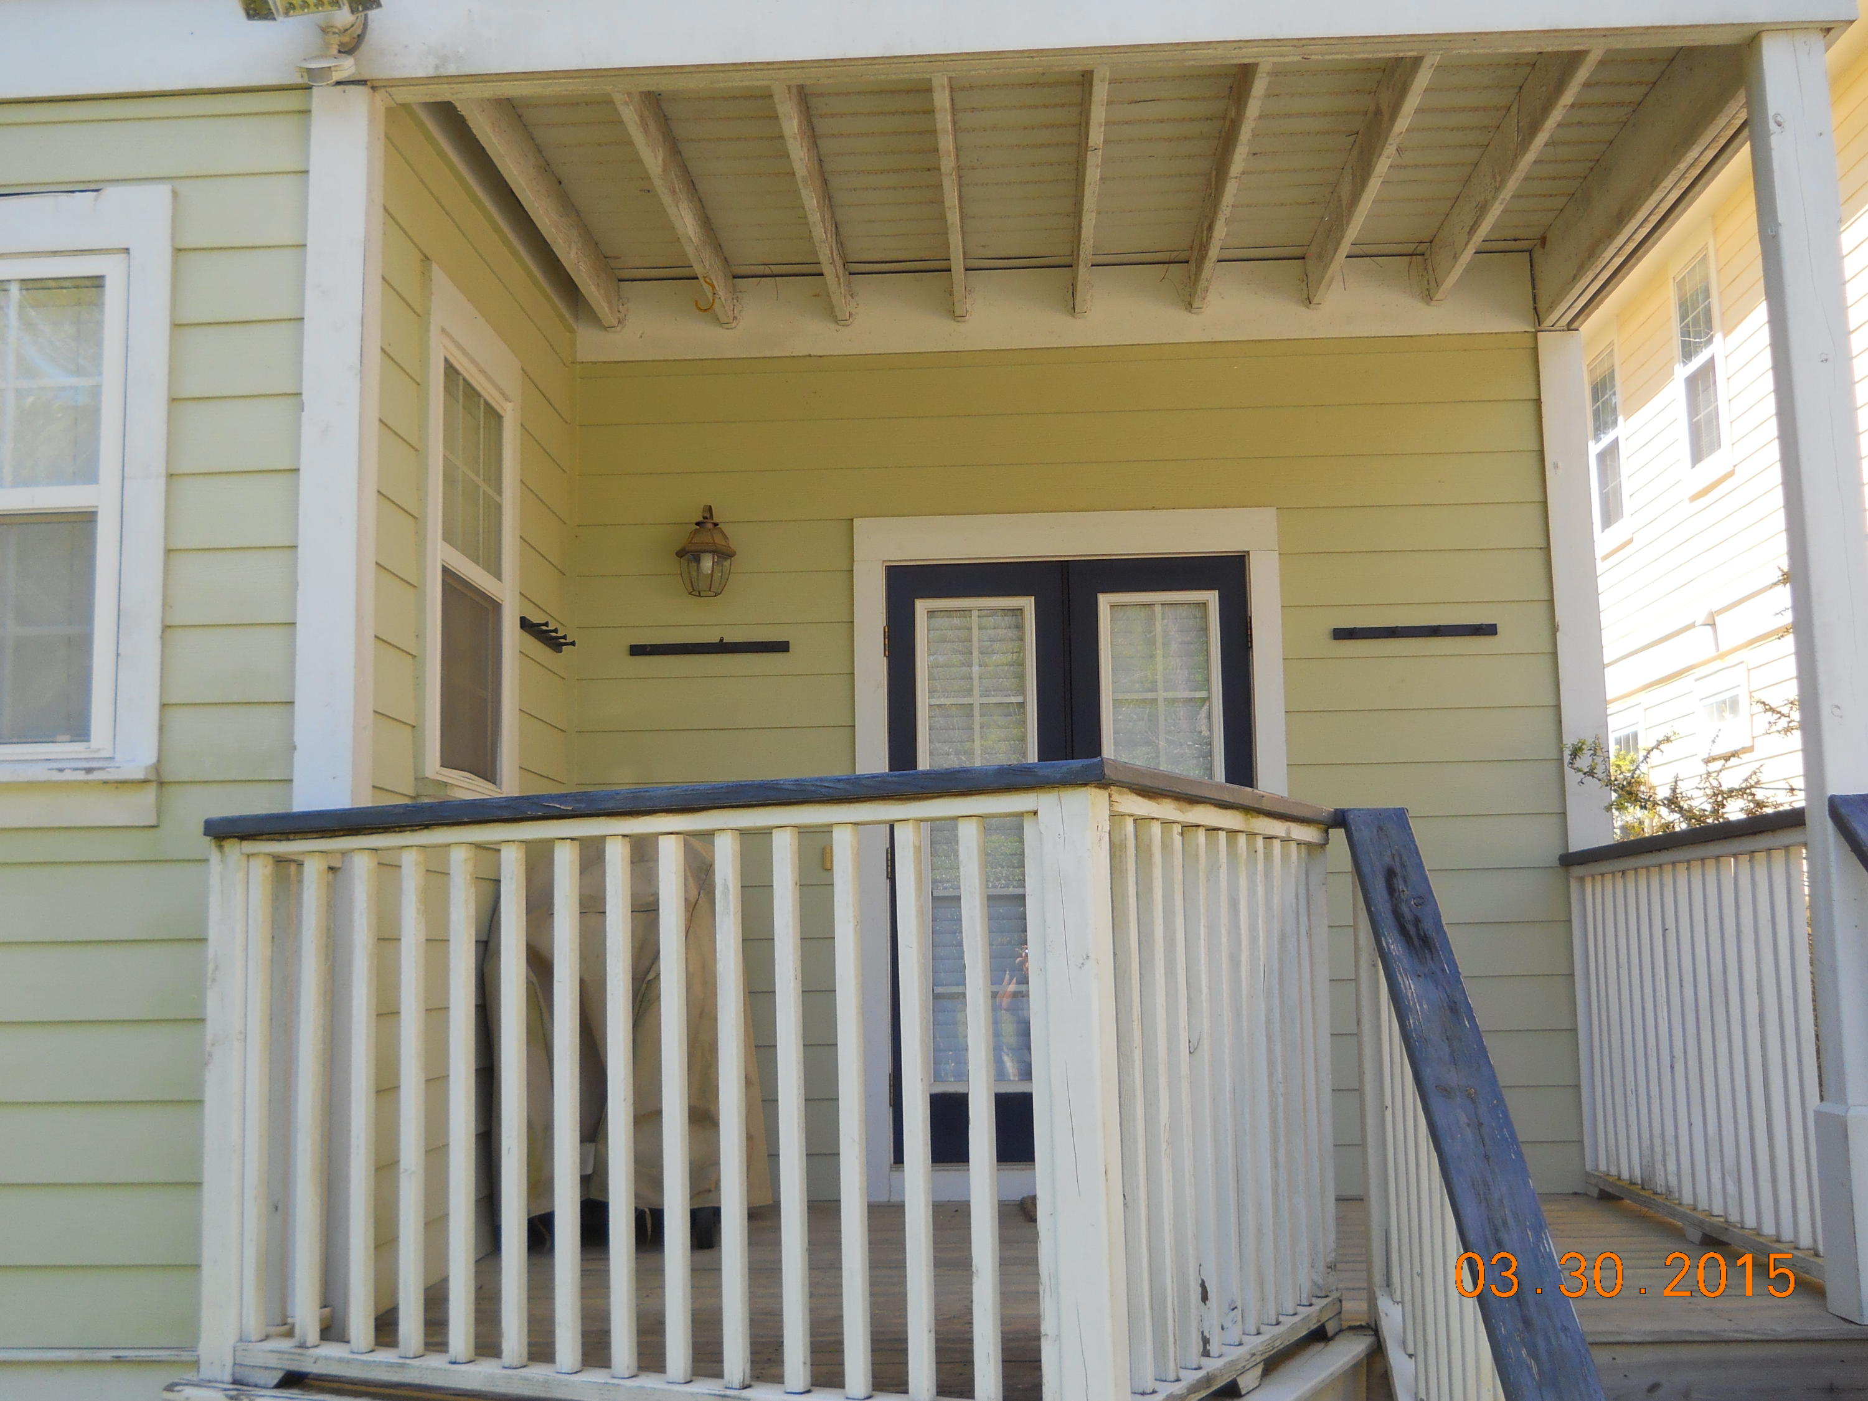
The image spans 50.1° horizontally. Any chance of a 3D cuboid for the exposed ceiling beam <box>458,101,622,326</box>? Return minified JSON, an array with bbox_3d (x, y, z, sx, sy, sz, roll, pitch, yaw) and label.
[{"bbox_3d":[-1.171,-1.524,5.958,0.040,0.185,2.079,-1,-7,2],"label":"exposed ceiling beam"}]

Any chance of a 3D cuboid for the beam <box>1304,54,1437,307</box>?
[{"bbox_3d":[1.272,-1.582,5.860,0.040,0.185,2.079,-1,-7,2],"label":"beam"}]

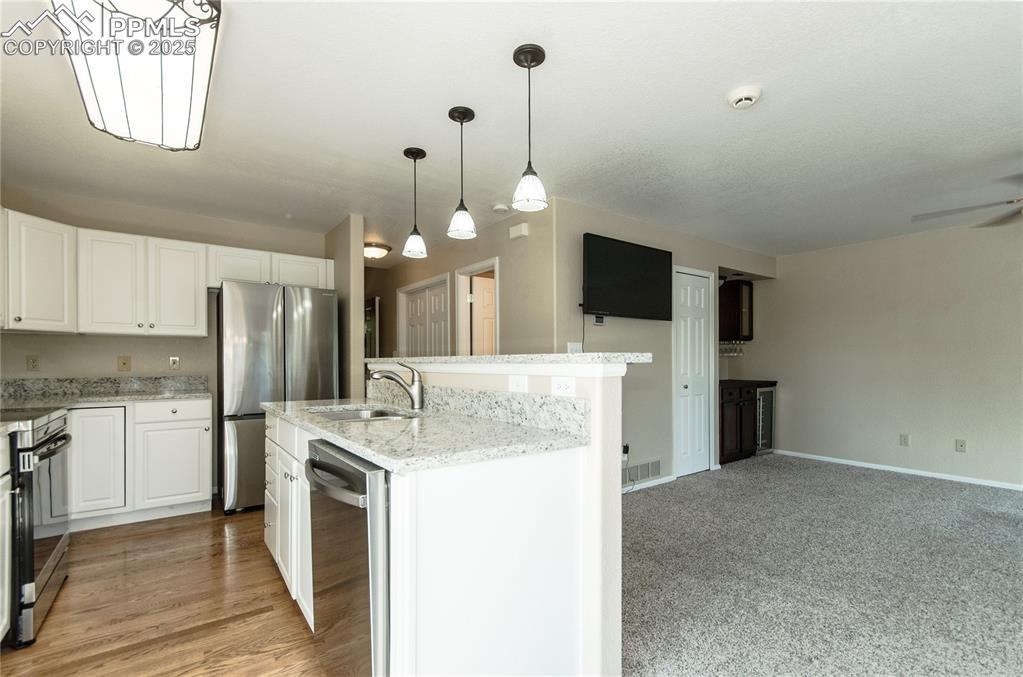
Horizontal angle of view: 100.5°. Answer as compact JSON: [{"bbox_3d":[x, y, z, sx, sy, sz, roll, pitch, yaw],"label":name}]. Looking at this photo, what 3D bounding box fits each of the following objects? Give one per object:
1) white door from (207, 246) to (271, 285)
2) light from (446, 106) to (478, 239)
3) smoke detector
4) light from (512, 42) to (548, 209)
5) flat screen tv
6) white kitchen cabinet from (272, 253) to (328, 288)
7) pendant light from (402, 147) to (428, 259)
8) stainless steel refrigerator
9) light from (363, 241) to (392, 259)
[{"bbox_3d":[-2.320,-0.591,3.642,0.460,0.350,0.025,1,-2,-37],"label":"white door"},{"bbox_3d":[-0.255,-0.850,2.179,0.153,0.633,0.153,0,-3,0],"label":"light"},{"bbox_3d":[1.122,-1.153,2.039,0.150,0.050,0.150,0,-3,0],"label":"smoke detector"},{"bbox_3d":[0.077,-0.864,1.755,0.147,0.650,0.147,0,-3,0],"label":"light"},{"bbox_3d":[1.052,-0.499,3.716,1.180,0.655,0.060,2,-4,-38],"label":"flat screen tv"},{"bbox_3d":[-2.042,-0.583,4.057,0.479,0.340,0.320,2,-4,-41],"label":"white kitchen cabinet"},{"bbox_3d":[-0.591,-0.826,2.596,0.152,0.635,0.152,2,-4,-38],"label":"pendant light"},{"bbox_3d":[-2.059,0.479,3.769,0.870,1.770,0.720,2,-4,-41],"label":"stainless steel refrigerator"},{"bbox_3d":[-1.400,-0.910,4.346,0.370,0.160,0.370,2,-4,-38],"label":"light"}]

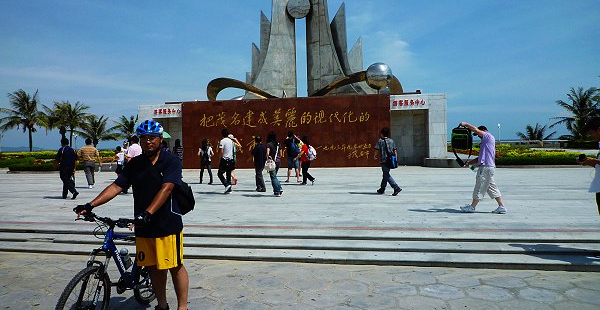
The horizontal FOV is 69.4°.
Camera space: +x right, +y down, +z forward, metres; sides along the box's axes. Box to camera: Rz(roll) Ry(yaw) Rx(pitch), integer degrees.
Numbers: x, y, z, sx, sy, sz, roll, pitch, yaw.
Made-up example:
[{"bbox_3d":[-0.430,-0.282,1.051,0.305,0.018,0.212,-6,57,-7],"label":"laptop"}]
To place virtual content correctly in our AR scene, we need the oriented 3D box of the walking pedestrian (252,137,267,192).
[{"bbox_3d":[-1.177,0.246,12.750,0.470,1.640,0.360,-1,2,6],"label":"walking pedestrian"}]

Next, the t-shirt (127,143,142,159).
[{"bbox_3d":[-4.874,0.015,12.800,0.500,0.680,0.340,-2,2,-27],"label":"t-shirt"}]

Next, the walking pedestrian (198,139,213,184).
[{"bbox_3d":[-3.229,0.223,14.805,0.470,1.560,0.400,-1,2,-12],"label":"walking pedestrian"}]

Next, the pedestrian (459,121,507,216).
[{"bbox_3d":[3.411,0.230,8.121,0.880,1.740,0.520,-1,2,7],"label":"pedestrian"}]

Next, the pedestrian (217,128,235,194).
[{"bbox_3d":[-2.061,0.183,11.987,0.500,1.770,0.520,-2,2,-27],"label":"pedestrian"}]

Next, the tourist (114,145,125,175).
[{"bbox_3d":[-6.998,0.359,16.800,0.420,1.380,0.360,-1,2,-9],"label":"tourist"}]

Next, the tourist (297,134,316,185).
[{"bbox_3d":[0.212,0.173,14.118,0.620,1.600,0.480,0,2,24],"label":"tourist"}]

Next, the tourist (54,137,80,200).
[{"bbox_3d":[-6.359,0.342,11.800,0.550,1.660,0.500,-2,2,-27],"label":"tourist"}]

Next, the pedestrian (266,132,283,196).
[{"bbox_3d":[-0.665,0.232,11.306,0.460,1.670,0.480,-2,2,-23],"label":"pedestrian"}]

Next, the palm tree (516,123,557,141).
[{"bbox_3d":[31.657,-2.596,58.000,5.300,3.900,5.300,-1,2,0],"label":"palm tree"}]

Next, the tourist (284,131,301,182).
[{"bbox_3d":[-0.261,0.104,15.100,0.530,1.770,0.440,-1,2,-14],"label":"tourist"}]

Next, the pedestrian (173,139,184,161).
[{"bbox_3d":[-5.012,0.177,17.800,0.450,1.630,0.340,-1,2,6],"label":"pedestrian"}]

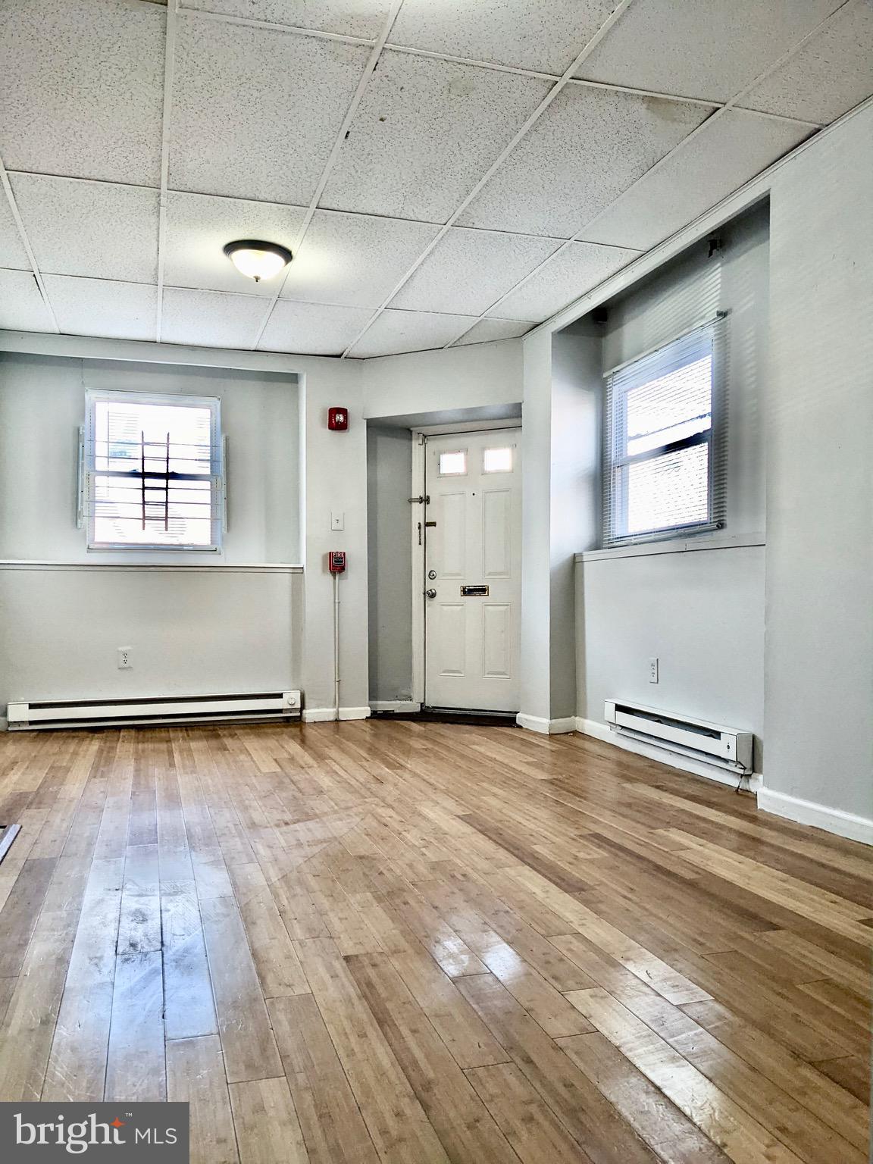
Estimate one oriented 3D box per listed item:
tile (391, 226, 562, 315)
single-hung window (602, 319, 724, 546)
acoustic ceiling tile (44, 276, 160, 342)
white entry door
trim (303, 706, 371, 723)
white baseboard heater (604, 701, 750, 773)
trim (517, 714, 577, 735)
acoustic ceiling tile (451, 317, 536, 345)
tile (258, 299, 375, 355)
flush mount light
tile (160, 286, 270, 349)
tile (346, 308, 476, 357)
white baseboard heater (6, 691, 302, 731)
[{"bbox_3d":[0.158,-1.605,4.773,0.600,0.020,1.210,0,-1,-17],"label":"tile"},{"bbox_3d":[1.181,-0.741,4.869,0.045,1.020,1.180,0,-1,-17],"label":"single-hung window"},{"bbox_3d":[-1.933,-1.590,5.325,0.600,0.020,1.085,0,-1,-17],"label":"acoustic ceiling tile"},{"bbox_3d":[0.294,-0.073,6.454,0.810,1.990,0.045,-1,-1,28],"label":"white entry door"},{"bbox_3d":[-0.687,0.917,6.281,0.468,0.088,0.020,0,-1,-19],"label":"trim"},{"bbox_3d":[1.145,0.742,4.480,0.073,0.173,1.280,0,-1,-15],"label":"white baseboard heater"},{"bbox_3d":[0.693,0.886,5.750,0.230,0.089,0.500,0,-1,-17],"label":"trim"},{"bbox_3d":[0.357,-1.592,5.824,0.404,0.018,0.686,0,-1,-17],"label":"acoustic ceiling tile"},{"bbox_3d":[-0.777,-1.590,5.711,0.607,0.018,1.151,0,-1,-17],"label":"tile"},{"bbox_3d":[-0.862,-1.525,4.389,0.330,0.148,0.330,0,-1,-17],"label":"flush mount light"},{"bbox_3d":[-1.359,-1.591,5.528,0.607,0.018,1.151,0,-1,-17],"label":"tile"},{"bbox_3d":[-0.194,-1.586,5.893,0.600,0.020,1.130,0,-1,-17],"label":"tile"},{"bbox_3d":[-1.812,0.832,5.971,1.830,0.177,0.070,0,-1,-19],"label":"white baseboard heater"}]

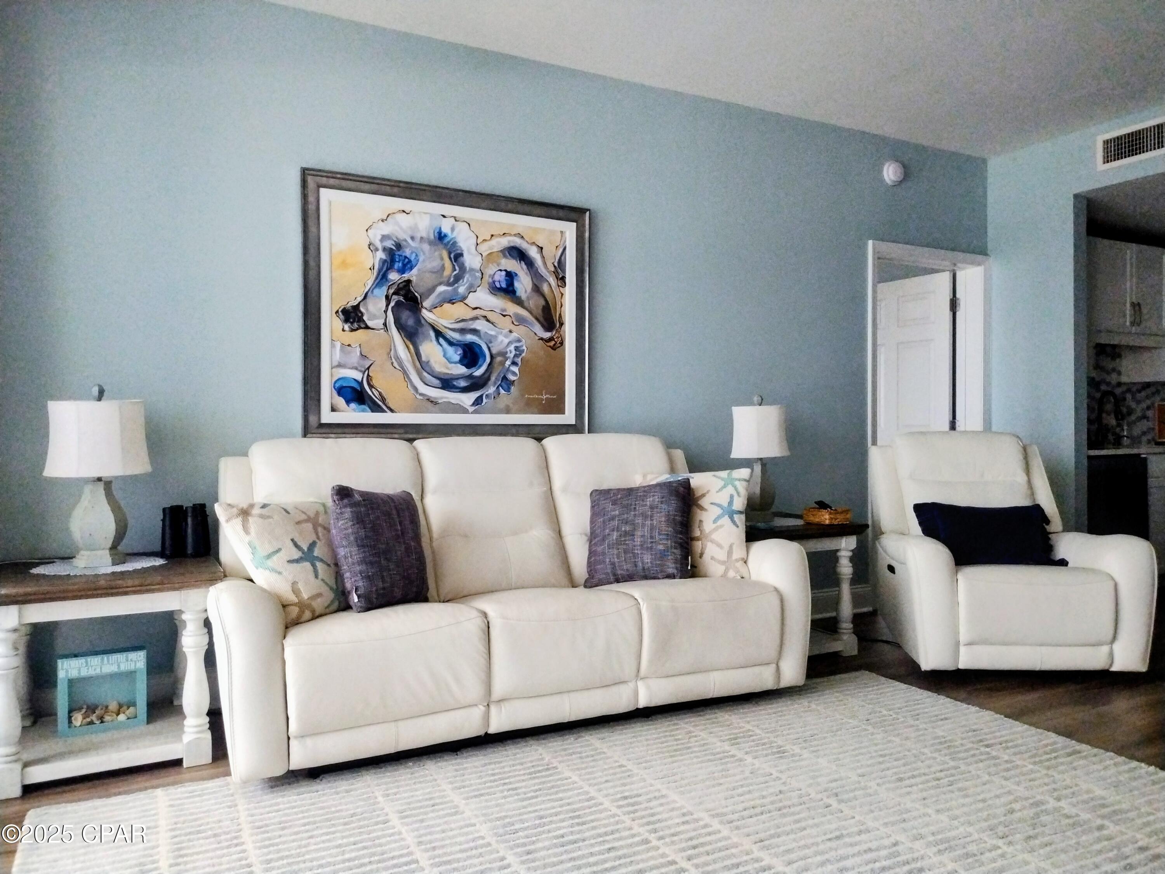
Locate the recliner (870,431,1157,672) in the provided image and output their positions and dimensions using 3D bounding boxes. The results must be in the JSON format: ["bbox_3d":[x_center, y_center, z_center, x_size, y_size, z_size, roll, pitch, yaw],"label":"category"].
[{"bbox_3d":[1.907,0.491,3.955,1.000,1.020,0.950,0,1,4],"label":"recliner"}]

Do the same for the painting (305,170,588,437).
[{"bbox_3d":[-0.543,-0.535,3.690,1.300,1.095,0.045,0,1,-27],"label":"painting"}]

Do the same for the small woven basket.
[{"bbox_3d":[1.142,0.370,3.963,0.165,0.060,0.165,0,1,-27],"label":"small woven basket"}]

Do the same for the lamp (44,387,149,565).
[{"bbox_3d":[-1.583,0.122,2.751,0.300,0.593,0.290,0,1,-27],"label":"lamp"}]

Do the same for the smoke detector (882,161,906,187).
[{"bbox_3d":[1.824,-1.540,4.905,0.145,0.145,0.050,0,1,-27],"label":"smoke detector"}]

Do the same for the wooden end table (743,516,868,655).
[{"bbox_3d":[0.883,0.702,3.967,0.660,0.605,0.580,0,1,-27],"label":"wooden end table"}]

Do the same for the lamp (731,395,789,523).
[{"bbox_3d":[0.837,0.100,3.994,0.290,0.597,0.290,0,1,-27],"label":"lamp"}]

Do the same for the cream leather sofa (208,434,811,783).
[{"bbox_3d":[-0.281,0.506,3.255,2.180,1.015,0.950,0,1,-26],"label":"cream leather sofa"}]

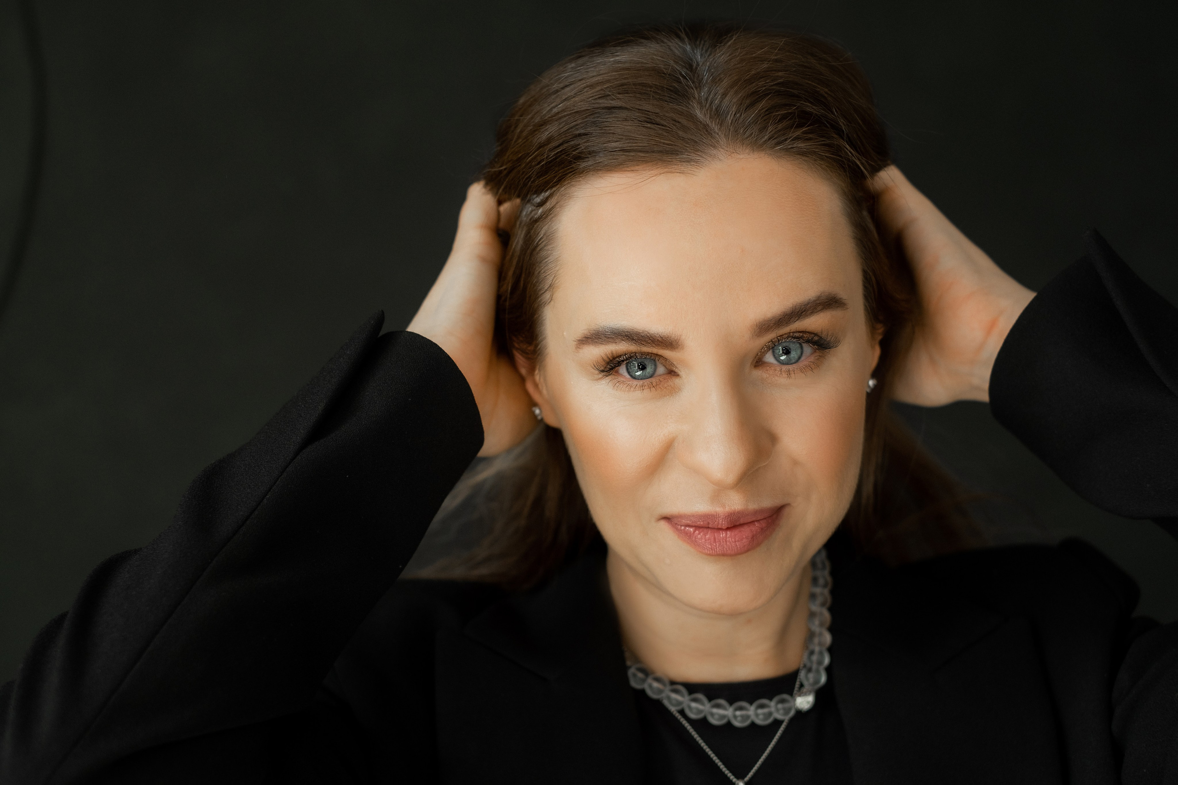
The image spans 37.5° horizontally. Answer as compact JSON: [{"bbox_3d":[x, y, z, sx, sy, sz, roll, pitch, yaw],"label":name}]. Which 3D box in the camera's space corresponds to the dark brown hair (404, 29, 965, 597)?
[{"bbox_3d":[0.053,-0.036,0.820,0.275,0.275,0.200,-3,7,0],"label":"dark brown hair"}]

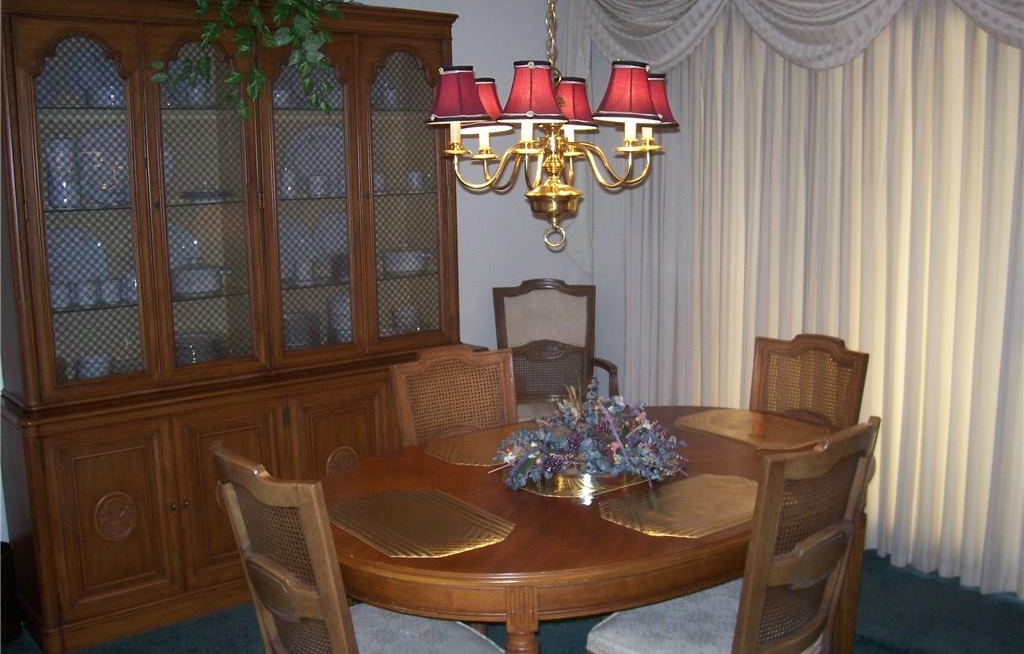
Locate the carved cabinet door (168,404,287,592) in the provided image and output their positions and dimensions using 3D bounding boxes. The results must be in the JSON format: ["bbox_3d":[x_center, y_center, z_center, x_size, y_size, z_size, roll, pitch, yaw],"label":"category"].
[{"bbox_3d":[-0.944,0.566,3.443,0.418,0.632,0.025,-8,12,-38],"label":"carved cabinet door"}]

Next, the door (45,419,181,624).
[{"bbox_3d":[-1.260,0.608,3.194,0.416,0.632,0.025,-8,12,-38],"label":"door"}]

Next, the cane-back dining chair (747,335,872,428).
[{"bbox_3d":[0.773,0.520,3.117,0.540,0.985,0.510,-9,12,-40],"label":"cane-back dining chair"}]

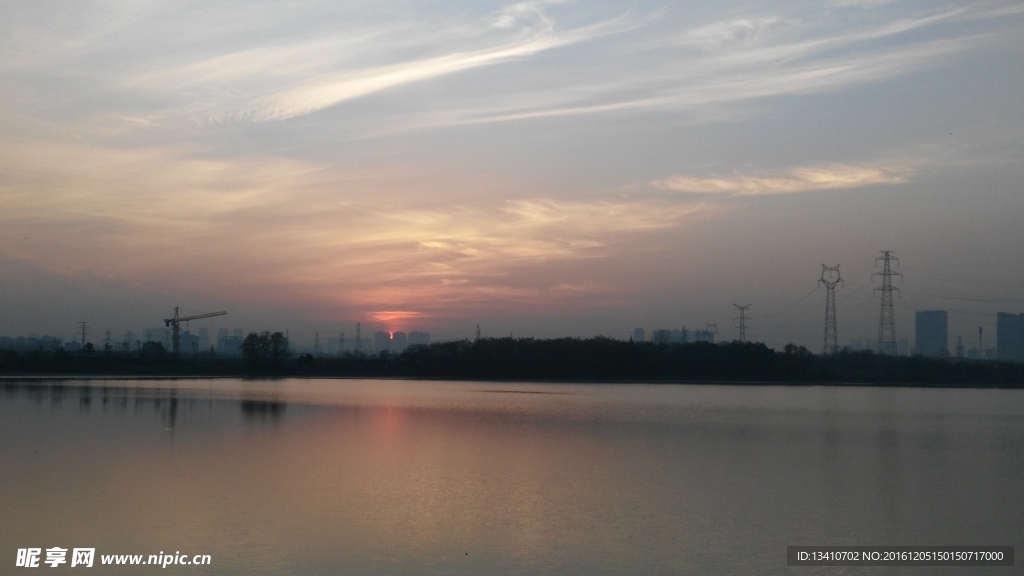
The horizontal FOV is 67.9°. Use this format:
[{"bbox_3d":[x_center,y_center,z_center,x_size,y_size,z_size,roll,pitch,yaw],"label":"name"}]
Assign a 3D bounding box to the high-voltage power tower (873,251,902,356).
[{"bbox_3d":[166.875,10.536,337.931,12.800,54.600,7.200,-1,-6,16],"label":"high-voltage power tower"}]

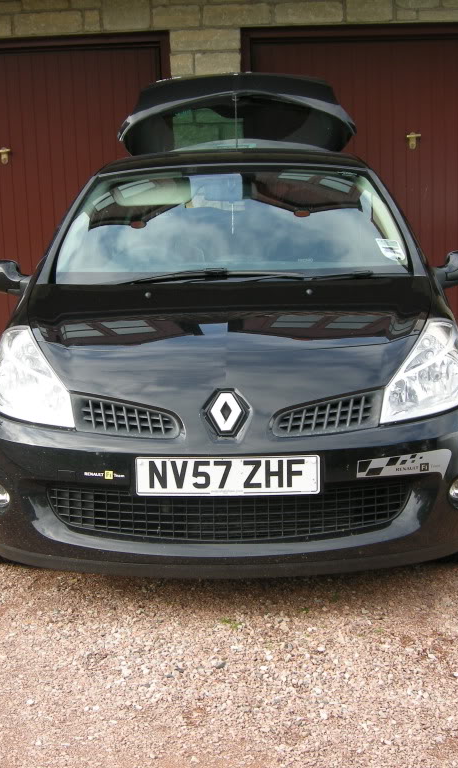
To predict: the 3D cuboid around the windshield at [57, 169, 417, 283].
[{"bbox_3d":[0.014,-0.603,4.713,1.345,0.140,0.880,-1,38,2],"label":"windshield"}]

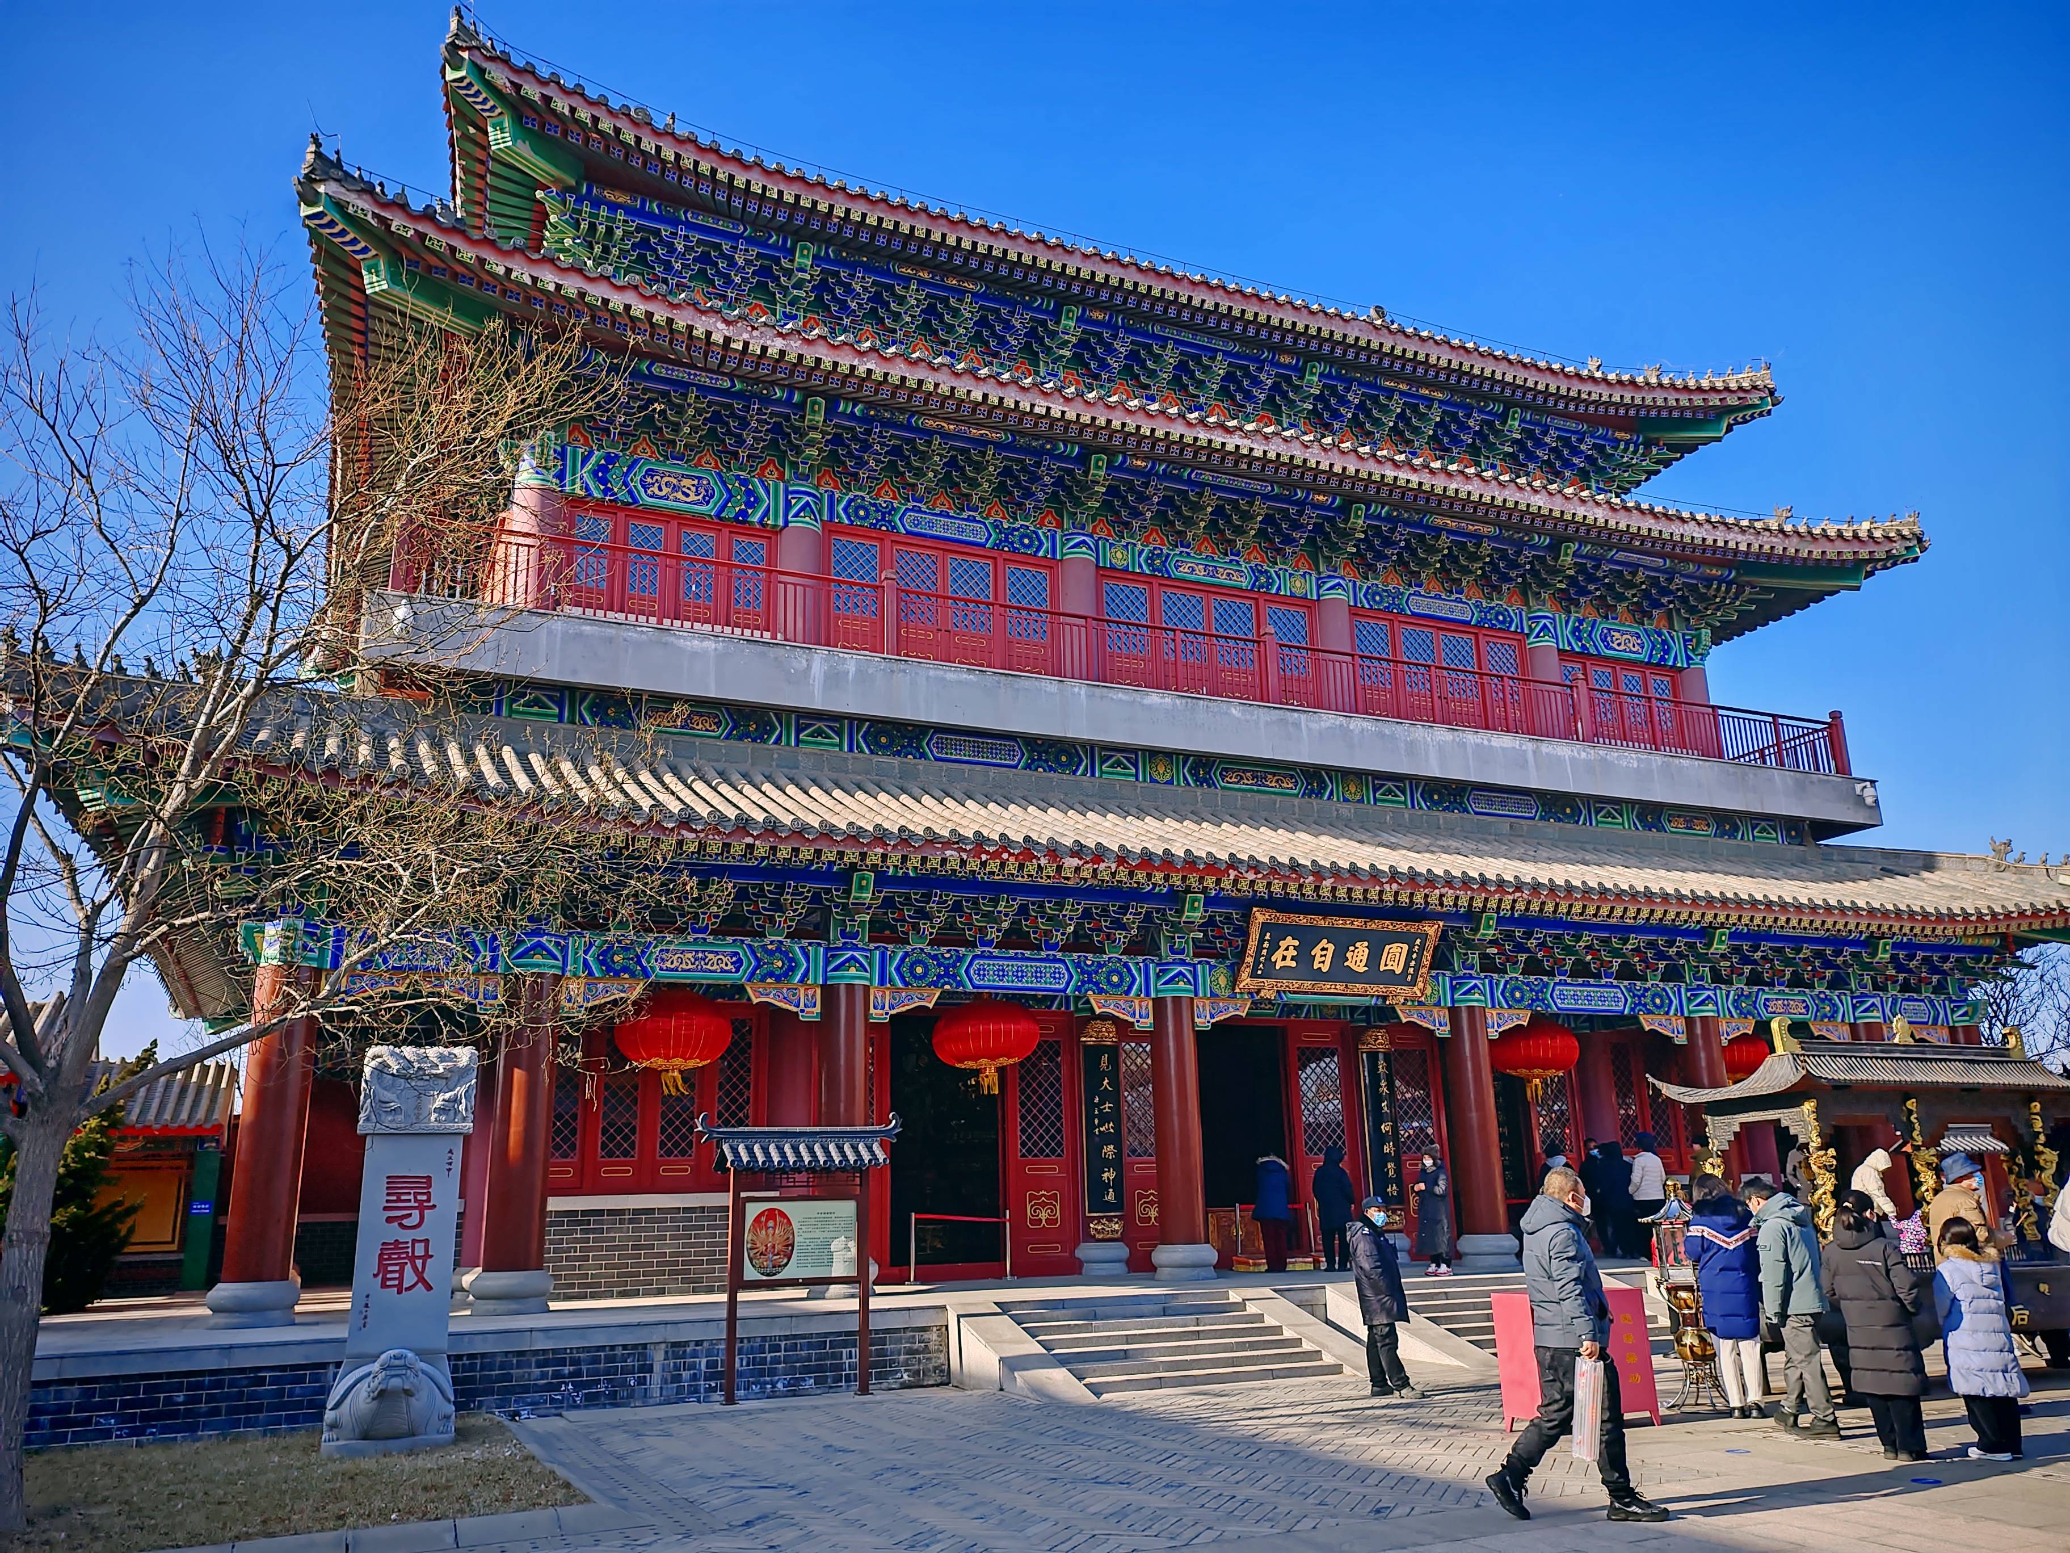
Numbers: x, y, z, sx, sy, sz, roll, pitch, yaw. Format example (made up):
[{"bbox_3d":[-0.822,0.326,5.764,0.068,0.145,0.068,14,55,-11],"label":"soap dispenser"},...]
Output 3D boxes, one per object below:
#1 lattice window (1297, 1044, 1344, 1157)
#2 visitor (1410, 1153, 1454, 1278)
[{"bbox_3d":[4.534,5.103,25.376,0.840,1.690,0.080,6,-17,-24],"label":"lattice window"},{"bbox_3d":[5.015,5.452,20.360,0.460,1.566,0.350,-16,-21,42],"label":"visitor"}]

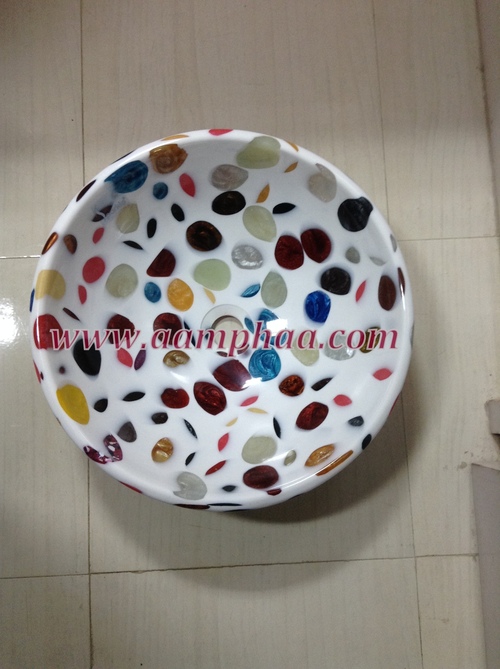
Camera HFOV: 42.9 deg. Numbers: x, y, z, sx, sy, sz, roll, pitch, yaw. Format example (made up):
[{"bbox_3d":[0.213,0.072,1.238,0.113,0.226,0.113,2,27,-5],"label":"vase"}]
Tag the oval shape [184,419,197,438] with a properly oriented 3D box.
[{"bbox_3d":[-0.068,0.109,0.732,0.007,0.005,0.026,-16,56,-25],"label":"oval shape"}]

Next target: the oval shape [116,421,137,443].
[{"bbox_3d":[-0.133,0.108,0.692,0.022,0.030,0.007,37,119,-1],"label":"oval shape"}]

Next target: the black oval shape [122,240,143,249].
[{"bbox_3d":[-0.136,-0.105,0.743,0.026,0.005,0.008,19,99,-36],"label":"black oval shape"}]

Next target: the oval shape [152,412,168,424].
[{"bbox_3d":[-0.104,0.096,0.730,0.020,0.006,0.015,3,53,-23],"label":"oval shape"}]

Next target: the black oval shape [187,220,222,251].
[{"bbox_3d":[-0.056,-0.118,0.770,0.041,0.011,0.037,-1,113,-7],"label":"black oval shape"}]

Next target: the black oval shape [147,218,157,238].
[{"bbox_3d":[-0.116,-0.125,0.747,0.012,0.005,0.025,-13,128,-26],"label":"black oval shape"}]

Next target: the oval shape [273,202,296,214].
[{"bbox_3d":[0.039,-0.148,0.741,0.031,0.005,0.013,-9,124,32],"label":"oval shape"}]

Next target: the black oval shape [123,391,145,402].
[{"bbox_3d":[-0.134,0.072,0.730,0.005,0.033,0.011,-43,69,37],"label":"black oval shape"}]

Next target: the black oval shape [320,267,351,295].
[{"bbox_3d":[0.100,-0.062,0.743,0.040,0.010,0.031,5,101,36],"label":"black oval shape"}]

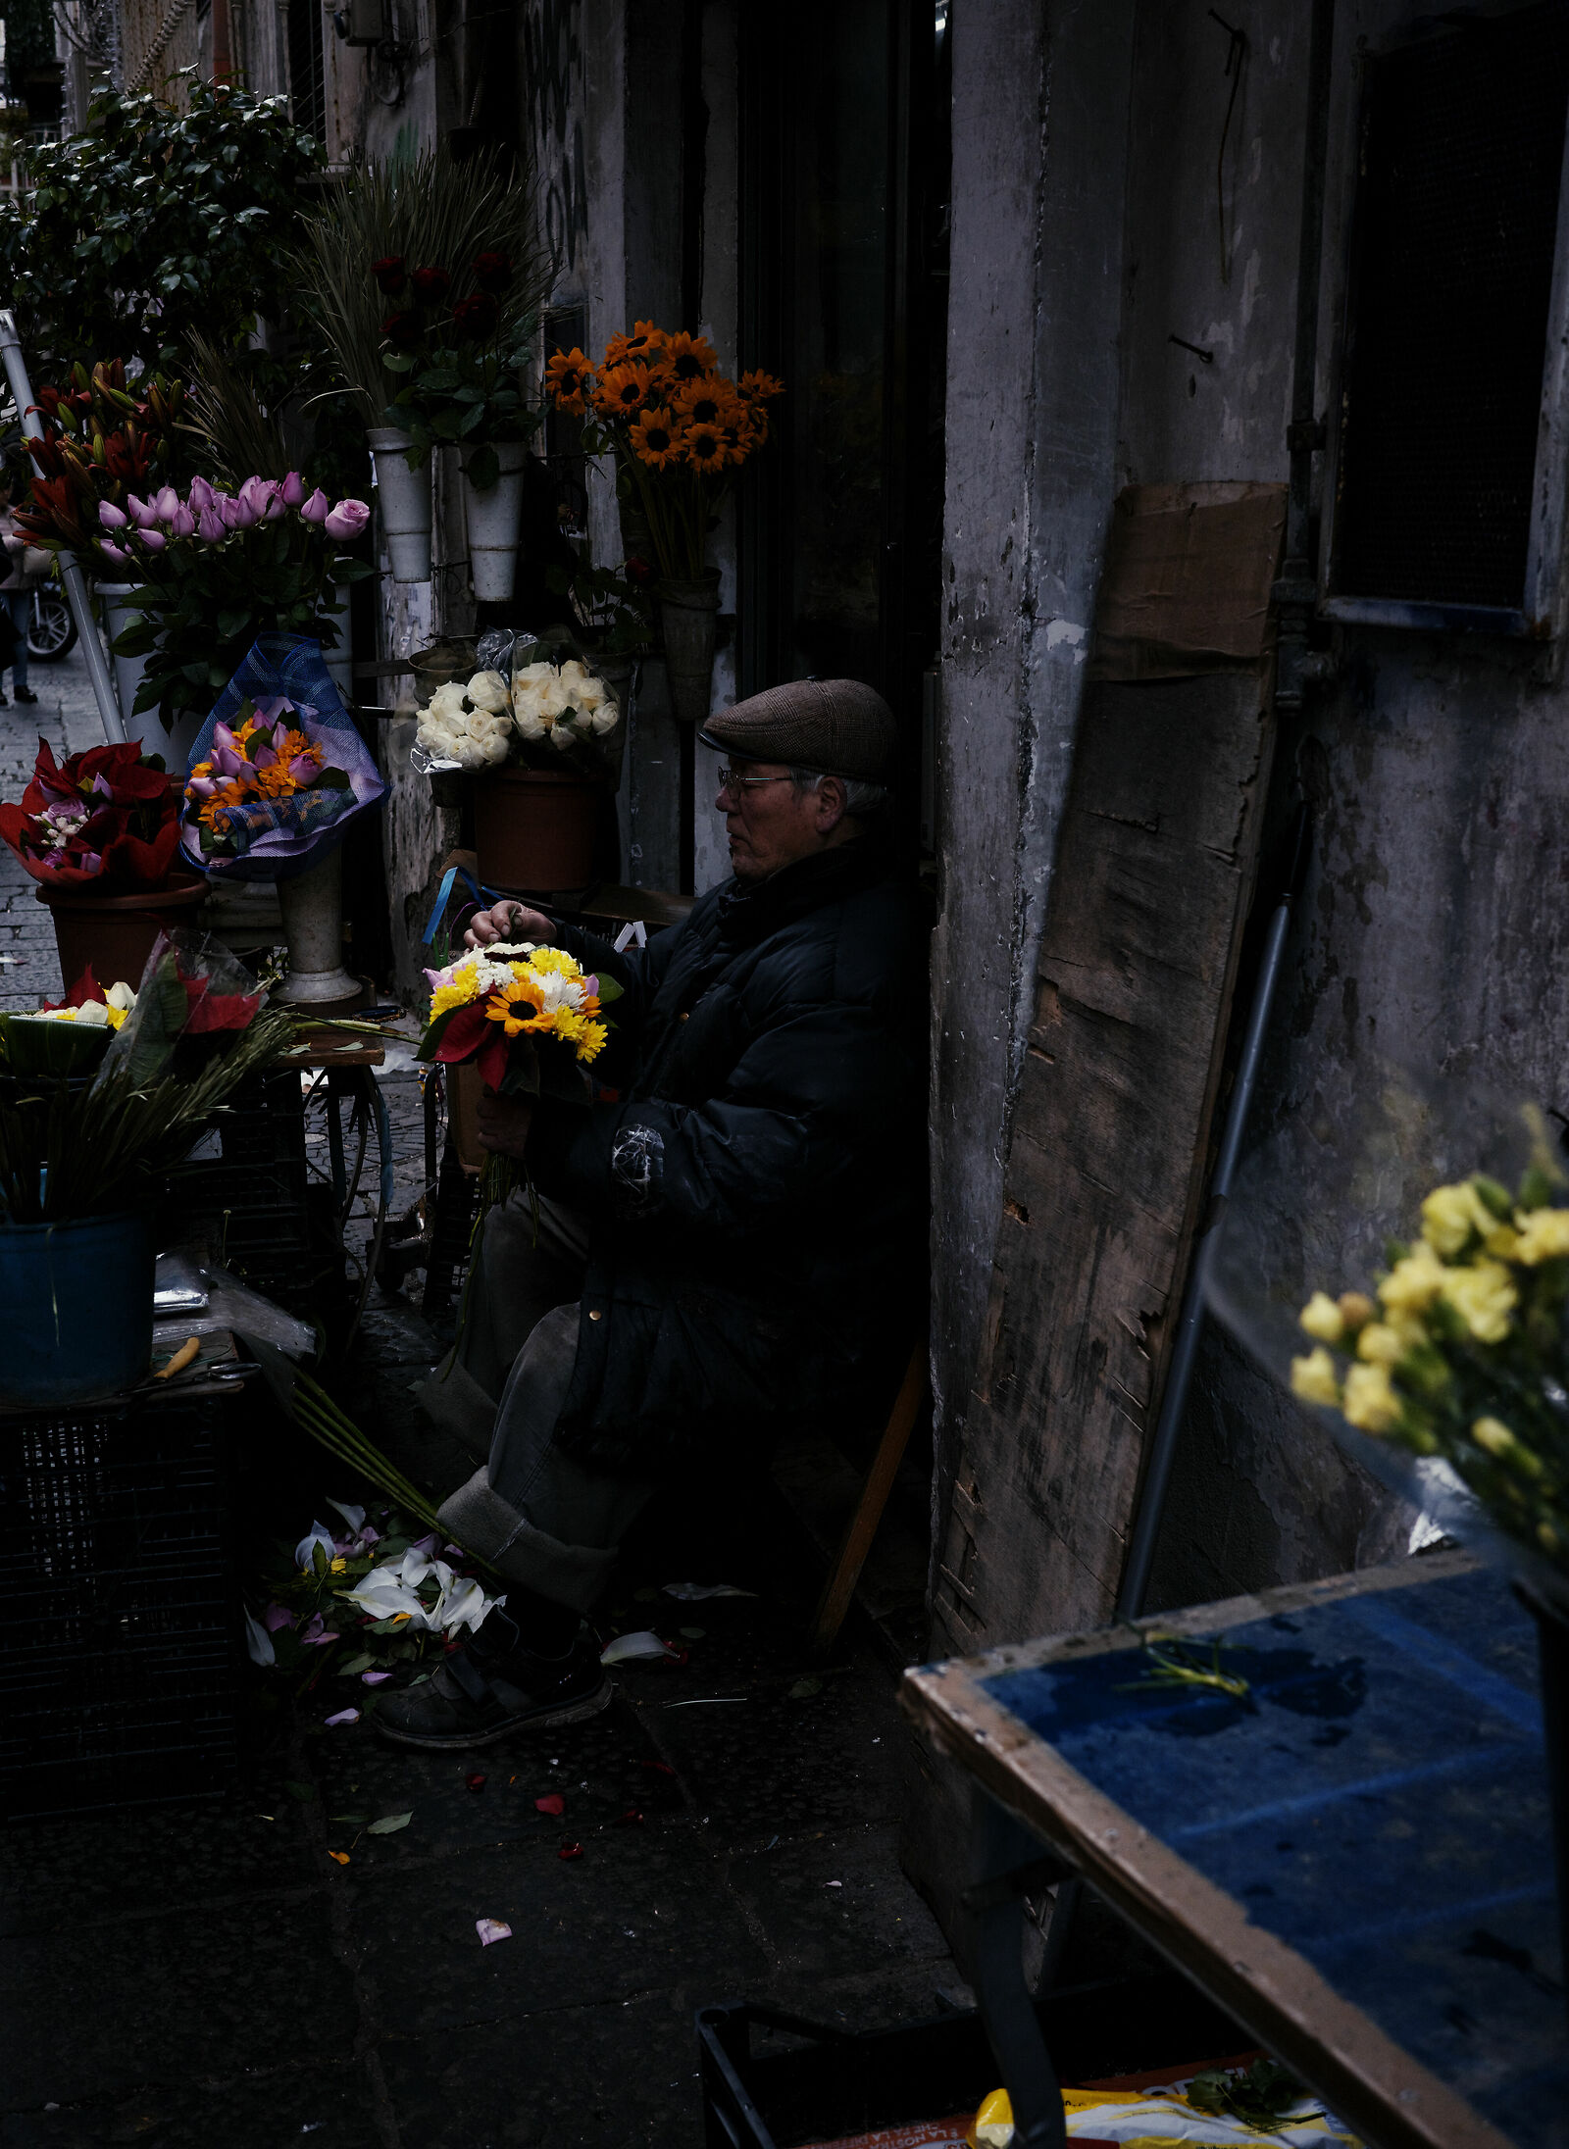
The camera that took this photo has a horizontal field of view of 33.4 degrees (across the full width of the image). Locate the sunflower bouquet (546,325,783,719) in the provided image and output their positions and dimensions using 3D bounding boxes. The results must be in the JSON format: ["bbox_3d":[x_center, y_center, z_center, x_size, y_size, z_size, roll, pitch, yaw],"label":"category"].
[{"bbox_3d":[-0.168,-0.772,3.679,0.320,0.523,0.270,8,18,26],"label":"sunflower bouquet"}]

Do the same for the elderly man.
[{"bbox_3d":[-0.195,0.133,3.311,0.730,1.250,0.600,-4,16,-15],"label":"elderly man"}]

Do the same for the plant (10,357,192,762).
[{"bbox_3d":[-1.071,-0.785,4.144,0.300,0.658,0.300,-4,16,-16],"label":"plant"}]

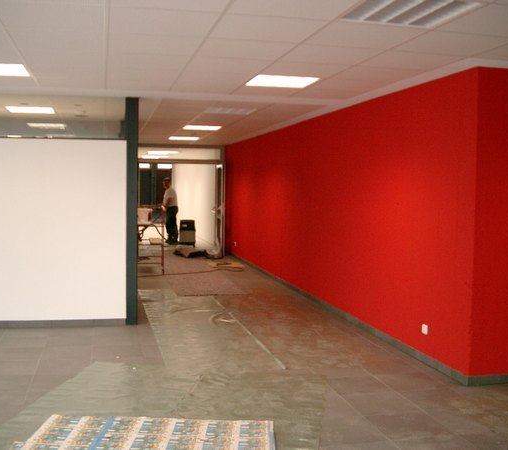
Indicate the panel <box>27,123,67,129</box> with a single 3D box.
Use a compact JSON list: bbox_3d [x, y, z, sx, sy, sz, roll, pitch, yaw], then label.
[{"bbox_3d":[-3.510,-1.704,10.952,0.594,0.050,0.601,0,4,-13],"label":"panel"}]

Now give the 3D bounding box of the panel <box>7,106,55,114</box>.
[{"bbox_3d":[-2.819,-1.478,8.086,0.600,0.060,0.600,0,4,-13],"label":"panel"}]

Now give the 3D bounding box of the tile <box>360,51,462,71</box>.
[{"bbox_3d":[1.144,-1.228,4.808,0.613,0.025,0.614,0,4,-13],"label":"tile"}]

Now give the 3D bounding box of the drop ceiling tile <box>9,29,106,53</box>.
[{"bbox_3d":[-1.304,-1.237,4.297,0.613,0.025,0.614,0,4,-13],"label":"drop ceiling tile"}]

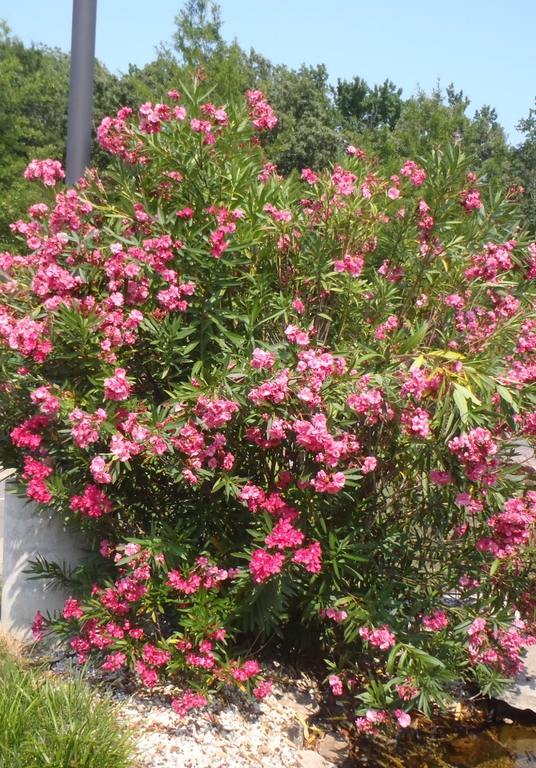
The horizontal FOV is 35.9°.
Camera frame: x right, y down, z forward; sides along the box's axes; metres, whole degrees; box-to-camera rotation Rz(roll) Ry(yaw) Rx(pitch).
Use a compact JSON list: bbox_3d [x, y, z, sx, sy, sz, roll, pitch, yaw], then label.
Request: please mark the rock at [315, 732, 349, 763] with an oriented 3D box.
[{"bbox_3d":[0.265,1.514,3.450,0.140,0.095,0.120,2,3,0],"label":"rock"}]

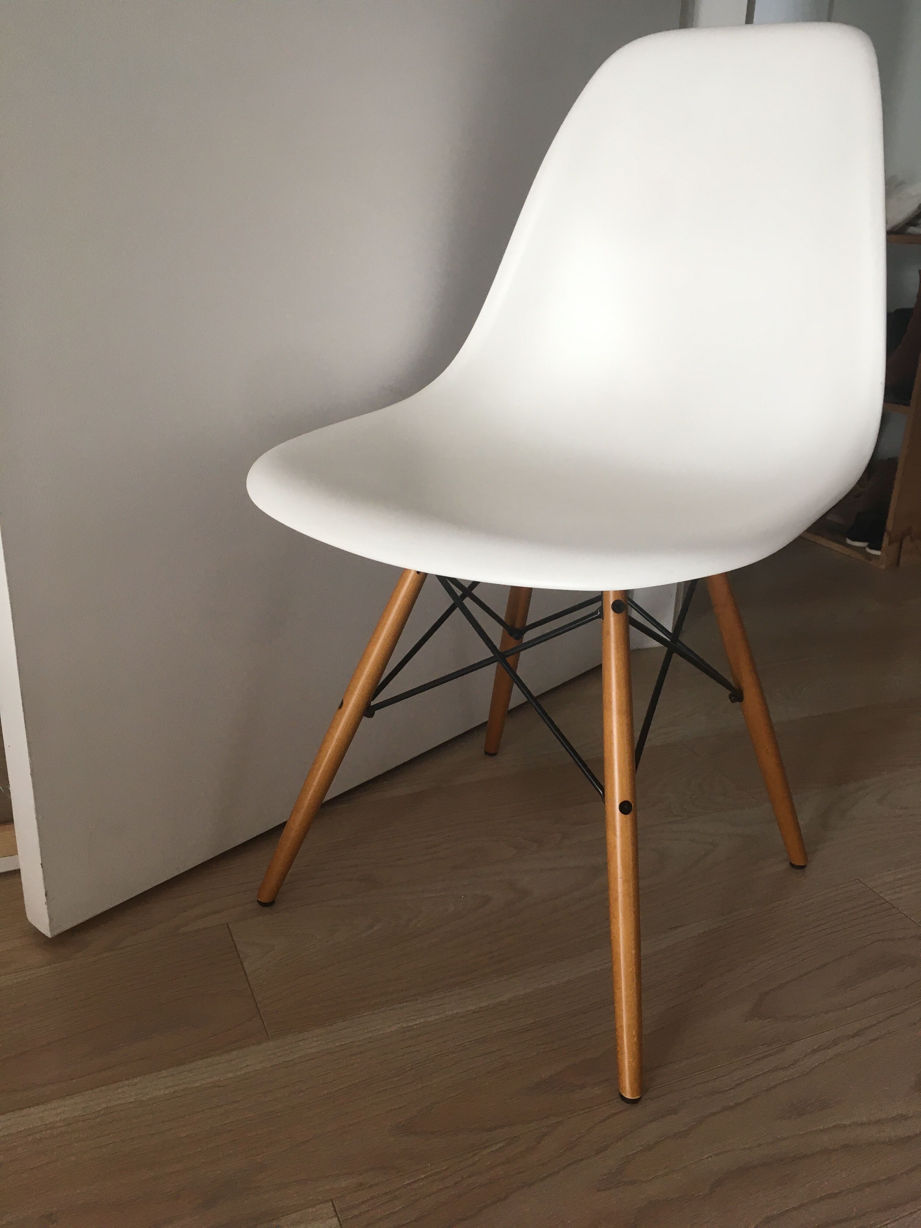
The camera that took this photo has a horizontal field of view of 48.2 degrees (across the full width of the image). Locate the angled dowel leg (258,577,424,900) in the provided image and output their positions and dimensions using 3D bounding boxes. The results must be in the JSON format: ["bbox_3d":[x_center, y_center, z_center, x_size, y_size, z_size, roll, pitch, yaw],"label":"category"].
[{"bbox_3d":[-0.109,0.107,0.960,0.025,0.399,0.025,21,15,-16],"label":"angled dowel leg"}]

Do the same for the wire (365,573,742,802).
[{"bbox_3d":[0.095,0.009,0.961,0.264,0.174,0.264,15,24,33],"label":"wire"}]

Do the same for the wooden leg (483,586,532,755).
[{"bbox_3d":[0.058,0.032,1.188,0.025,0.401,0.025,-1,43,-9],"label":"wooden leg"}]

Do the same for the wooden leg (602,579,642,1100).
[{"bbox_3d":[0.125,0.173,0.799,0.025,0.399,0.025,-1,-2,-9],"label":"wooden leg"}]

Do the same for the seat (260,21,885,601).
[{"bbox_3d":[0.112,-0.289,0.864,0.465,0.441,0.542,15,24,33],"label":"seat"}]

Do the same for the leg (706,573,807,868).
[{"bbox_3d":[0.295,0.097,1.027,0.025,0.397,0.025,-22,22,-1],"label":"leg"}]

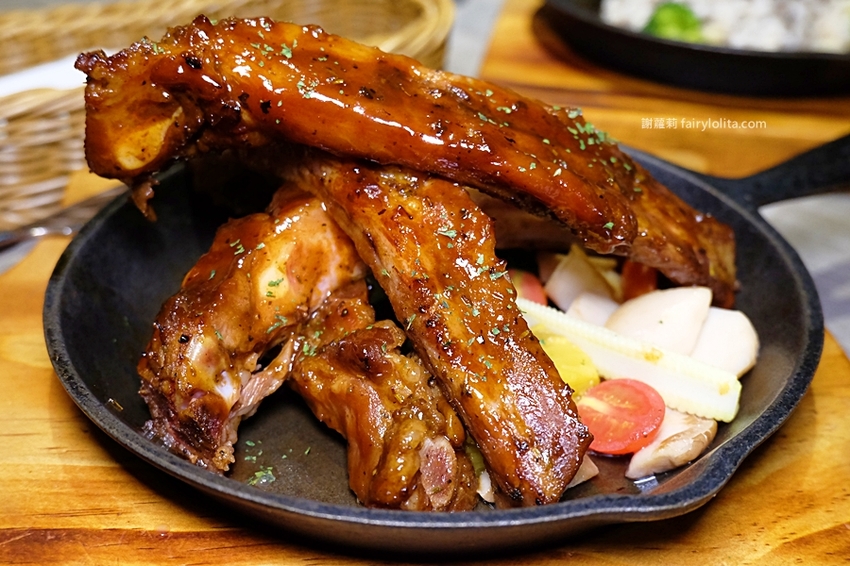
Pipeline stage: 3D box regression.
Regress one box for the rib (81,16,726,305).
[{"bbox_3d":[-0.003,-0.038,0.313,0.208,0.043,0.048,10,42,-12],"label":"rib"}]

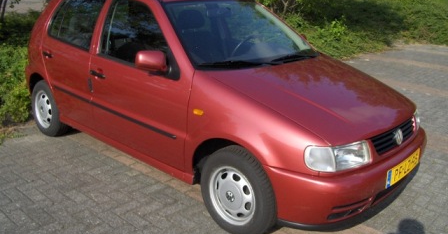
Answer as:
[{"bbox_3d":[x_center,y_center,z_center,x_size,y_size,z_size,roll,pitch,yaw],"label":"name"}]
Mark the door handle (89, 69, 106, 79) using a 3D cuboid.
[{"bbox_3d":[-0.957,-0.318,3.439,0.200,0.045,0.045,18,23,40],"label":"door handle"}]

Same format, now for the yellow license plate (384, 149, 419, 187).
[{"bbox_3d":[1.105,0.308,2.786,0.020,0.110,0.520,13,20,41],"label":"yellow license plate"}]

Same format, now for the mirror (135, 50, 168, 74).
[{"bbox_3d":[-0.458,-0.359,2.880,0.130,0.140,0.200,18,23,40],"label":"mirror"}]

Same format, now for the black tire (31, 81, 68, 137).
[{"bbox_3d":[-1.675,-0.090,4.372,0.550,0.550,0.170,18,23,40],"label":"black tire"}]

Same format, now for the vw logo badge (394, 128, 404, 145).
[{"bbox_3d":[1.068,0.126,2.772,0.020,0.110,0.110,5,15,43],"label":"vw logo badge"}]

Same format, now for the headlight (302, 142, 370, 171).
[{"bbox_3d":[0.623,0.217,2.469,0.420,0.160,0.200,-11,22,-36],"label":"headlight"}]

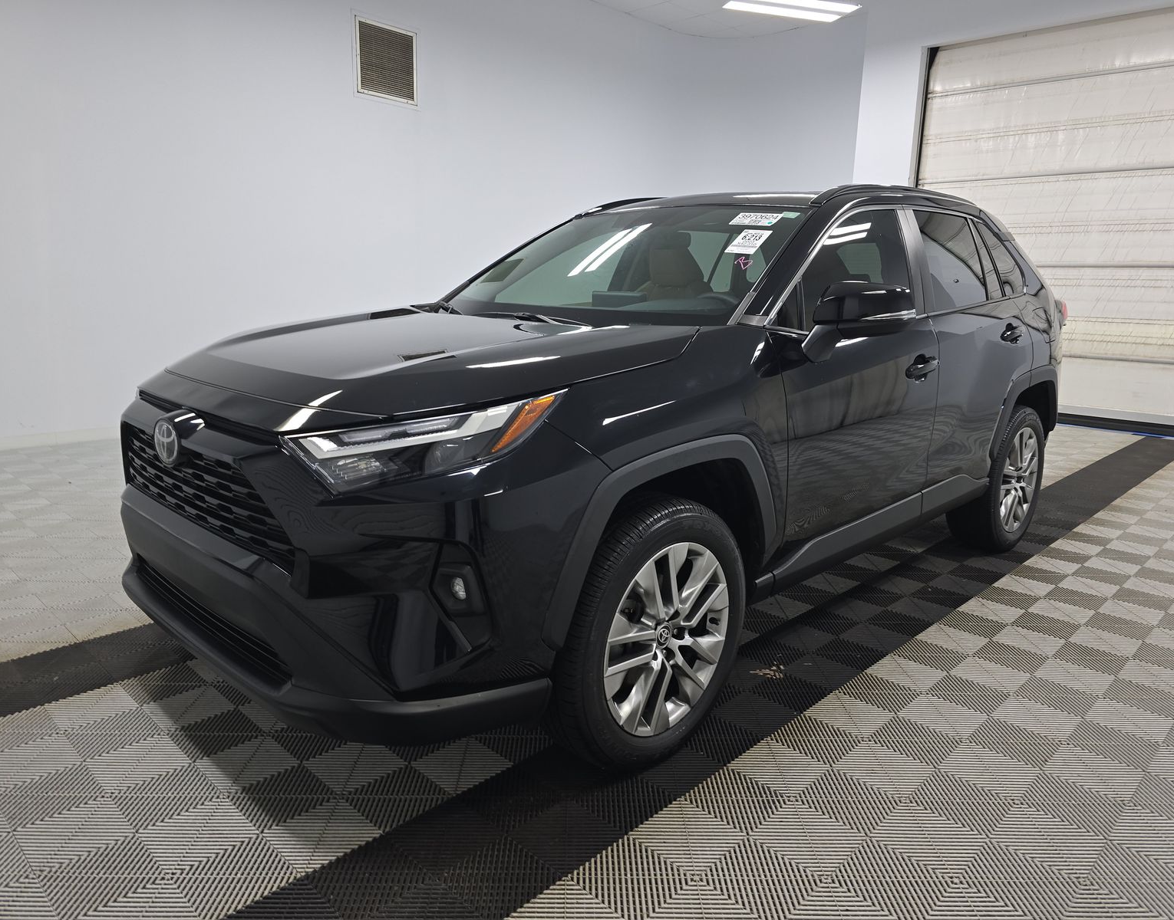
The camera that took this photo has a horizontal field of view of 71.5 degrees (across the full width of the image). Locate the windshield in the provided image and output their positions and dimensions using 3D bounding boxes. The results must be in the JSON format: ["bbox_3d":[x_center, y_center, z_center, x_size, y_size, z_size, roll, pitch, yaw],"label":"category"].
[{"bbox_3d":[0.099,-0.722,3.014,1.420,0.140,0.860,13,50,44],"label":"windshield"}]

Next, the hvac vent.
[{"bbox_3d":[-1.800,-3.602,7.383,0.050,0.620,0.625,13,17,43],"label":"hvac vent"}]

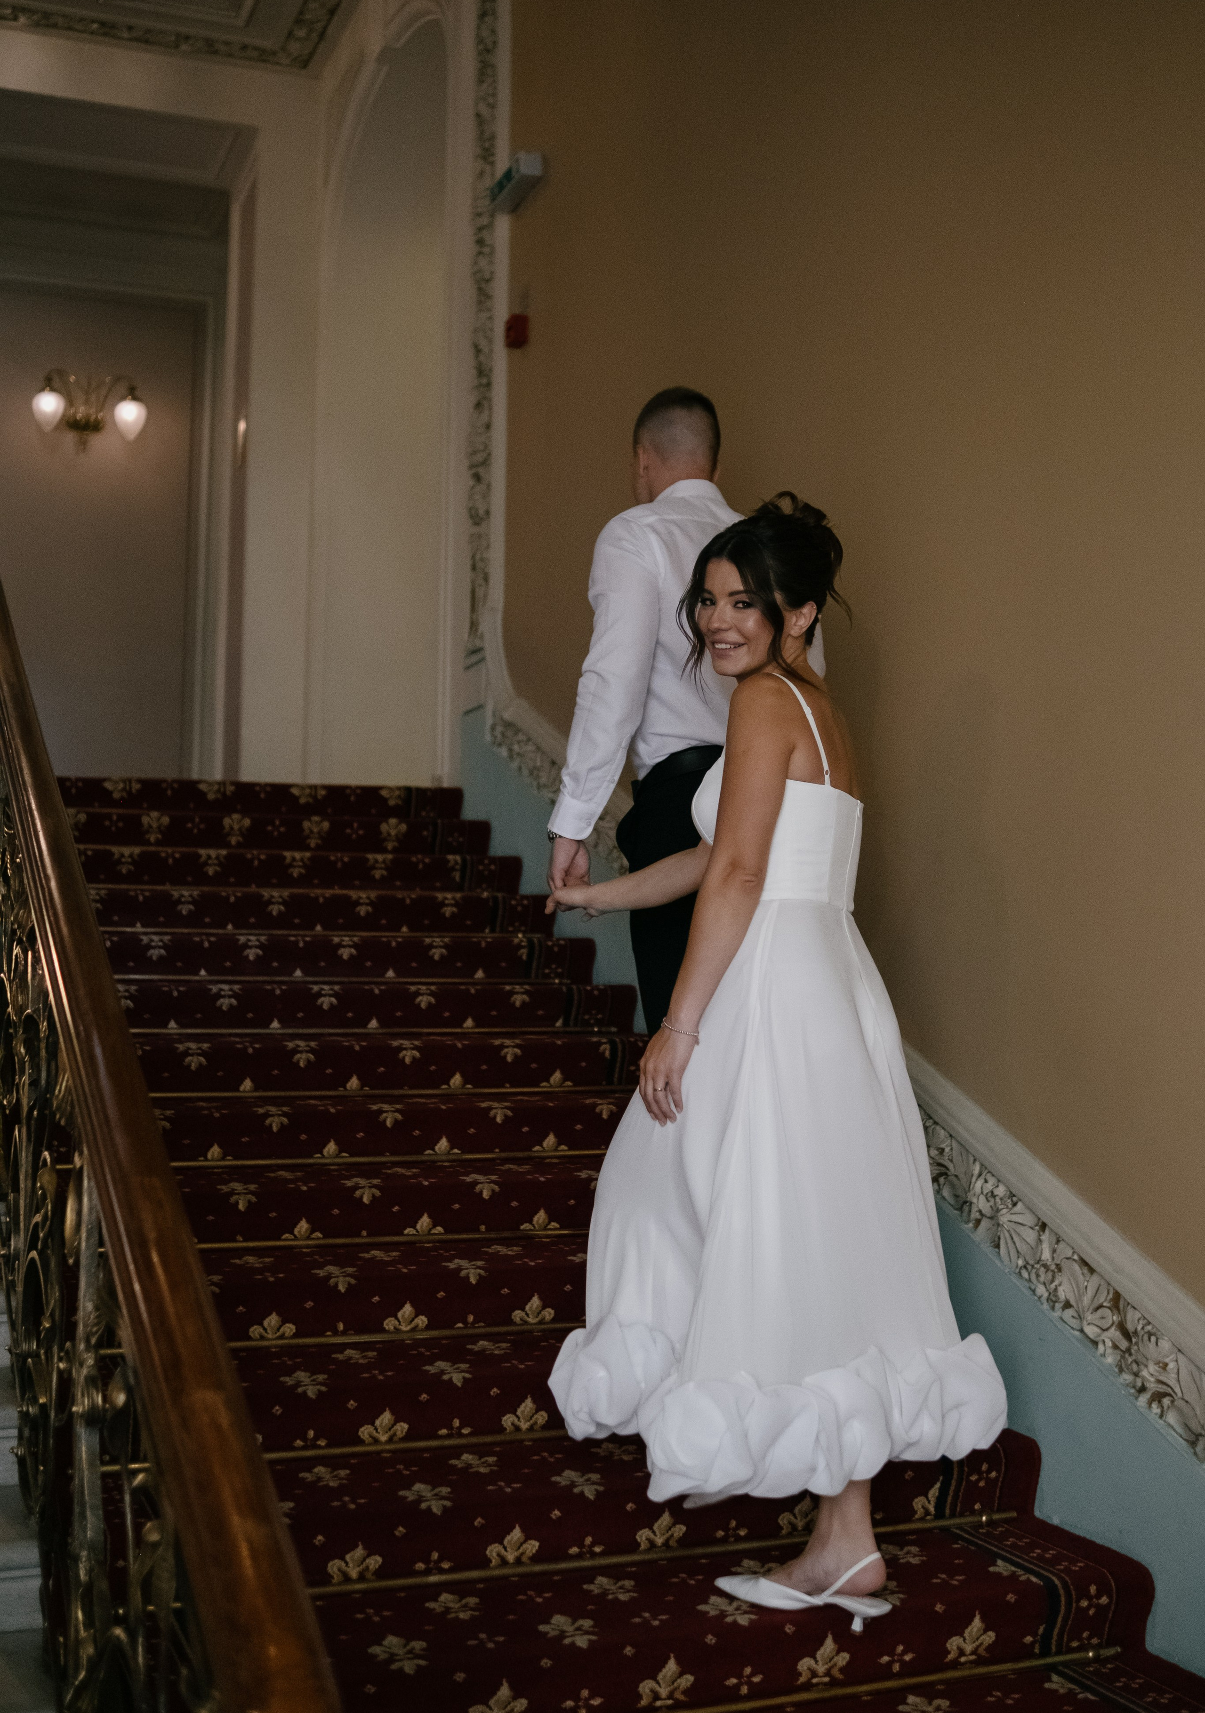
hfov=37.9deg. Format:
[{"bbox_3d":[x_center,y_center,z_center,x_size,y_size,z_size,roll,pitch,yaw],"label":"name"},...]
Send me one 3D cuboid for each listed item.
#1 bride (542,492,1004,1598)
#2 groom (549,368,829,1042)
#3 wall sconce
[{"bbox_3d":[0.237,0.301,2.860,0.770,1.760,0.630,-2,-5,30],"label":"bride"},{"bbox_3d":[0.171,0.034,3.420,0.560,1.870,0.460,3,-4,-28],"label":"groom"},{"bbox_3d":[-2.718,-2.365,9.300,0.600,0.380,0.300,2,-4,-20],"label":"wall sconce"}]

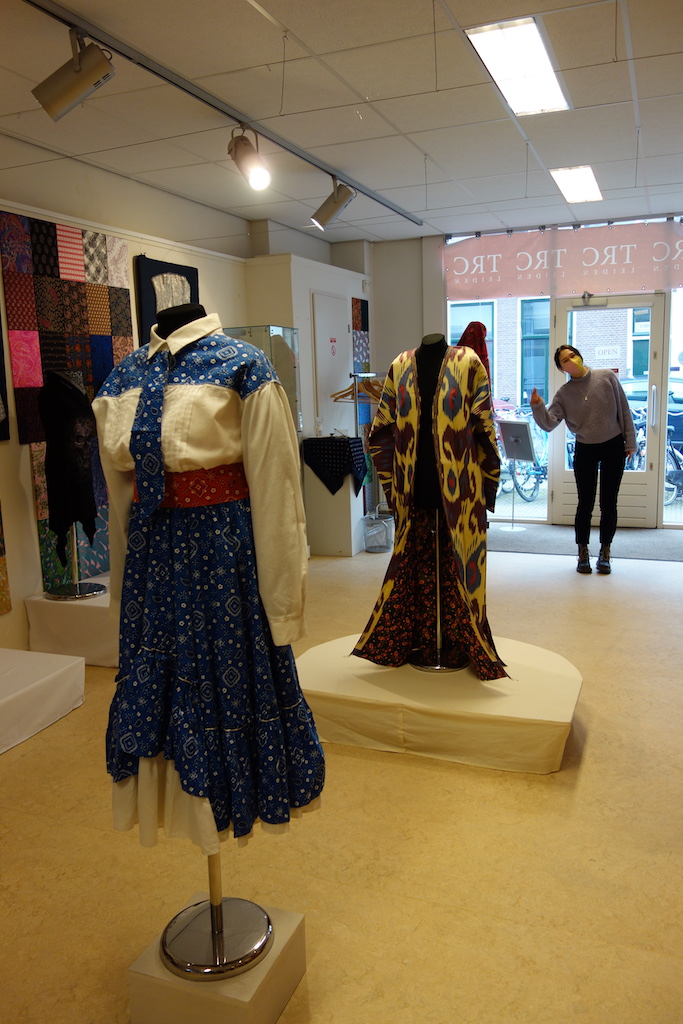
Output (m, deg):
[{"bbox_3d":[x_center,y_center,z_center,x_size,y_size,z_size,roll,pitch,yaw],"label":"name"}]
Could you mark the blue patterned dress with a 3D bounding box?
[{"bbox_3d":[-0.293,0.120,1.658,0.480,1.030,0.410,2,10,22],"label":"blue patterned dress"}]

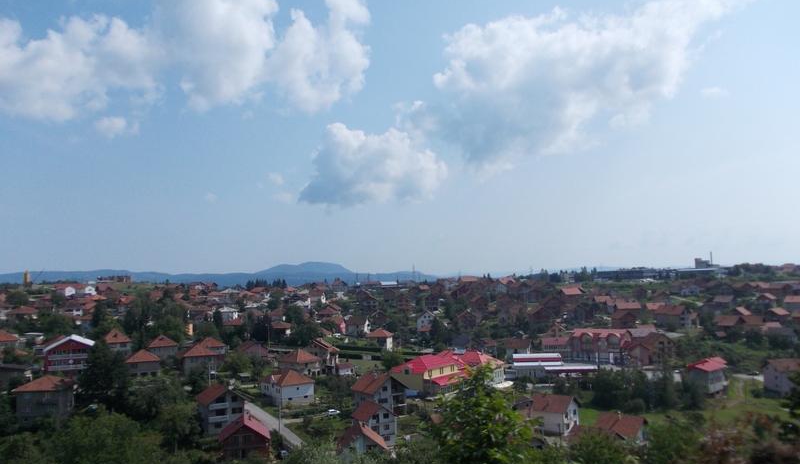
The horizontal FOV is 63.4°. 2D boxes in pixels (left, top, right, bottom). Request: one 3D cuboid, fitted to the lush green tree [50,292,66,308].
[{"bbox_3d":[-184.709,37.185,350.000,8.654,8.924,8.654,2,-4,-28],"label":"lush green tree"}]

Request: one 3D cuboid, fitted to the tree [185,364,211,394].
[{"bbox_3d":[-59.460,43.310,190.000,7.200,8.800,7.200,1,-4,-17],"label":"tree"}]

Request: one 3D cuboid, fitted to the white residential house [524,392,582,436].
[{"bbox_3d":[39.200,45.710,165.070,10.600,8.400,10.200,-3,-5,38],"label":"white residential house"}]

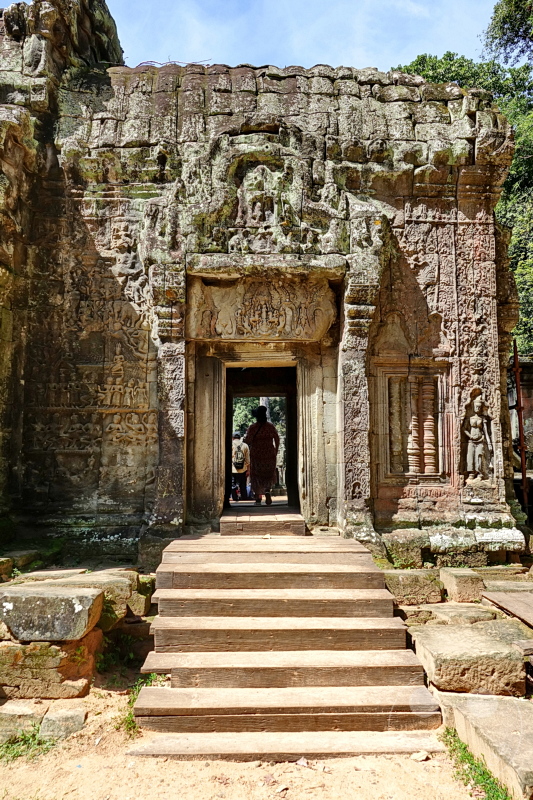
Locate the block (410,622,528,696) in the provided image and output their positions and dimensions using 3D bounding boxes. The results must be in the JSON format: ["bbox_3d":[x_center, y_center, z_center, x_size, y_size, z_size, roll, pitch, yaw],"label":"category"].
[{"bbox_3d":[1.430,1.853,3.845,0.640,0.260,0.680,0,-5,-2],"label":"block"}]

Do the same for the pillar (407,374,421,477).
[{"bbox_3d":[1.825,0.291,6.634,0.160,1.200,0.160,0,-7,-1],"label":"pillar"}]

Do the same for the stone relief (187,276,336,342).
[{"bbox_3d":[-0.060,-1.114,6.686,1.850,0.860,0.380,0,-7,-1],"label":"stone relief"}]

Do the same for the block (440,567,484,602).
[{"bbox_3d":[1.735,1.639,4.736,0.260,0.220,0.420,0,-7,-1],"label":"block"}]

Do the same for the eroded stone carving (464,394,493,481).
[{"bbox_3d":[2.685,0.465,6.786,0.370,1.120,0.170,0,-5,-1],"label":"eroded stone carving"}]

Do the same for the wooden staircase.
[{"bbox_3d":[0.070,1.861,4.688,1.980,0.900,2.800,0,-5,-3],"label":"wooden staircase"}]

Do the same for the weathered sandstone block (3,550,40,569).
[{"bbox_3d":[-2.490,1.632,5.473,0.360,0.160,0.300,1,-5,-11],"label":"weathered sandstone block"}]

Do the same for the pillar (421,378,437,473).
[{"bbox_3d":[2.081,0.328,6.849,0.200,1.200,0.200,0,-5,-1],"label":"pillar"}]

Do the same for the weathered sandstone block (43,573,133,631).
[{"bbox_3d":[-1.460,1.630,4.368,0.760,0.340,0.420,0,-5,-1],"label":"weathered sandstone block"}]

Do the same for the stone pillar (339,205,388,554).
[{"bbox_3d":[1.120,-0.325,6.216,0.450,3.800,0.480,0,-7,-1],"label":"stone pillar"}]

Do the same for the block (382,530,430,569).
[{"bbox_3d":[1.600,1.677,6.111,0.510,0.390,0.430,0,-7,-1],"label":"block"}]

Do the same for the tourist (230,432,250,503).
[{"bbox_3d":[-0.608,1.521,12.011,0.520,1.660,0.420,0,-5,-2],"label":"tourist"}]

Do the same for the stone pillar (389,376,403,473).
[{"bbox_3d":[1.605,0.291,6.634,0.160,1.190,0.160,0,-7,-1],"label":"stone pillar"}]

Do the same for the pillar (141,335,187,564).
[{"bbox_3d":[-1.268,0.671,6.566,0.500,2.700,0.450,0,-5,-1],"label":"pillar"}]

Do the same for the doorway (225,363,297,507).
[{"bbox_3d":[-0.065,0.485,6.741,0.920,1.860,0.450,0,-7,-1],"label":"doorway"}]

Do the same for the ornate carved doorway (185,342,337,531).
[{"bbox_3d":[-0.077,0.468,6.836,1.880,2.340,0.500,0,-5,-1],"label":"ornate carved doorway"}]

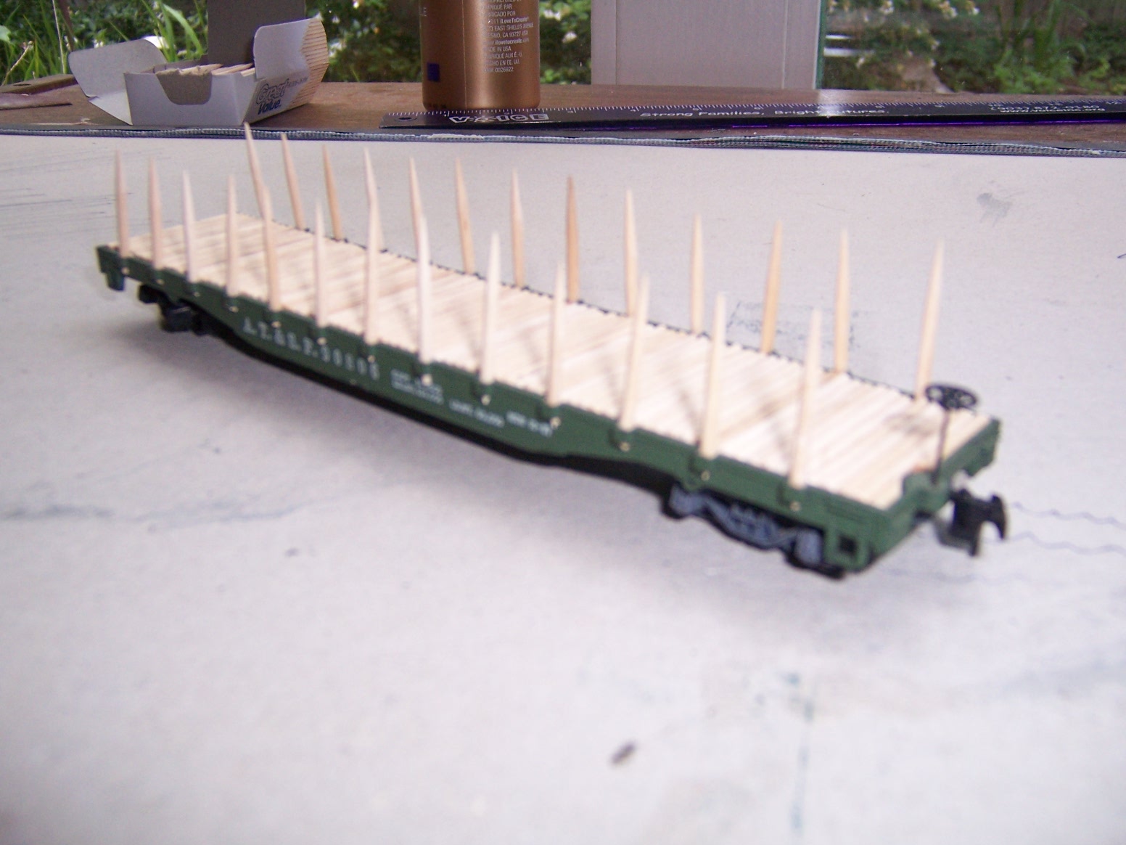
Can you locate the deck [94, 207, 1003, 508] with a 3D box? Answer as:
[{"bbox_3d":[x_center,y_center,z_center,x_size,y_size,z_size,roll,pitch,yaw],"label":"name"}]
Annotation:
[{"bbox_3d":[-0.020,-0.018,0.187,0.177,0.003,0.033,20,32,36],"label":"deck"}]

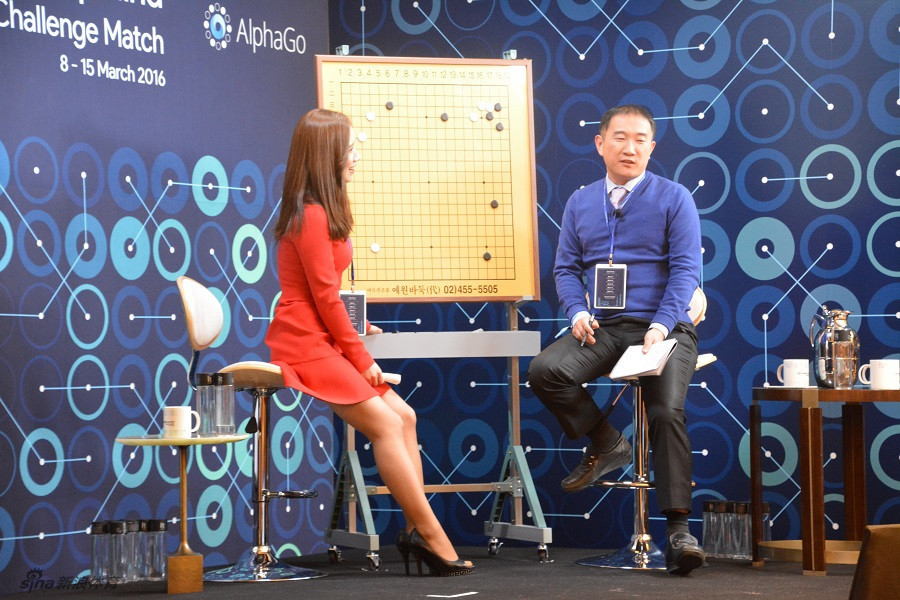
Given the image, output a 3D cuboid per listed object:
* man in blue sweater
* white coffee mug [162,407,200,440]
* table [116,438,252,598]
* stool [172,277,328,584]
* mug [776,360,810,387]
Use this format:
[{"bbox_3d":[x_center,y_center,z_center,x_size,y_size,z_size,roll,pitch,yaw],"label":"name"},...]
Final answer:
[{"bbox_3d":[0.533,0.107,8.870,0.590,1.470,0.700,-1,-1,20],"label":"man in blue sweater"},{"bbox_3d":[-0.813,0.372,8.510,0.114,0.096,0.082,0,-1,-38],"label":"white coffee mug"},{"bbox_3d":[-0.815,0.654,8.550,0.405,0.478,0.405,-1,-1,-2],"label":"table"},{"bbox_3d":[-0.628,0.410,9.000,0.490,0.970,0.420,-1,-1,20],"label":"stool"},{"bbox_3d":[1.094,0.234,8.932,0.082,0.091,0.114,0,-1,-41],"label":"mug"}]

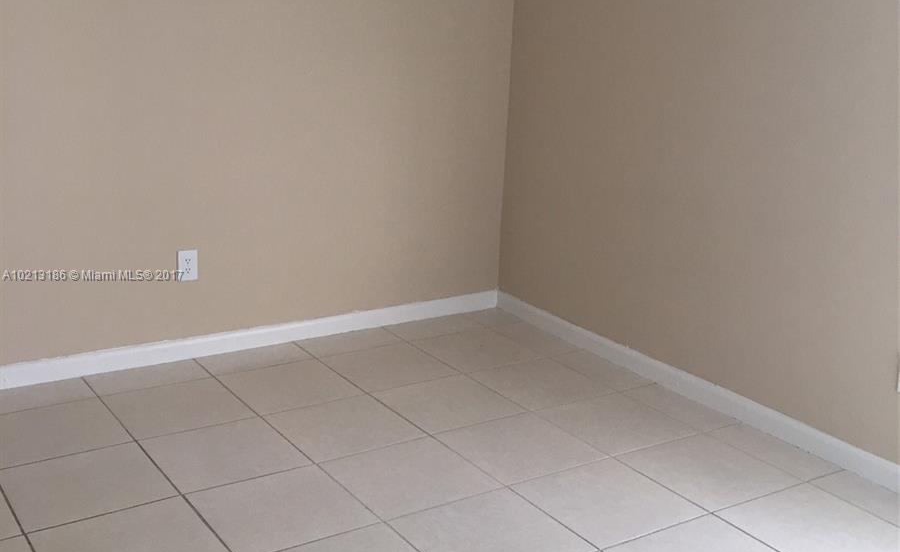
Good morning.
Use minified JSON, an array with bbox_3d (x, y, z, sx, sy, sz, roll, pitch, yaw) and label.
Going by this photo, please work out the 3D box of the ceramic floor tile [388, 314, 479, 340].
[{"bbox_3d":[-0.072,0.245,4.604,0.431,0.009,0.237,-8,18,-33],"label":"ceramic floor tile"}]

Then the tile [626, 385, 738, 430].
[{"bbox_3d":[0.859,0.495,3.795,0.197,0.010,0.425,-8,18,-33],"label":"tile"}]

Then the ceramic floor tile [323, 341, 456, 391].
[{"bbox_3d":[-0.247,0.374,4.098,0.431,0.009,0.431,-8,18,-33],"label":"ceramic floor tile"}]

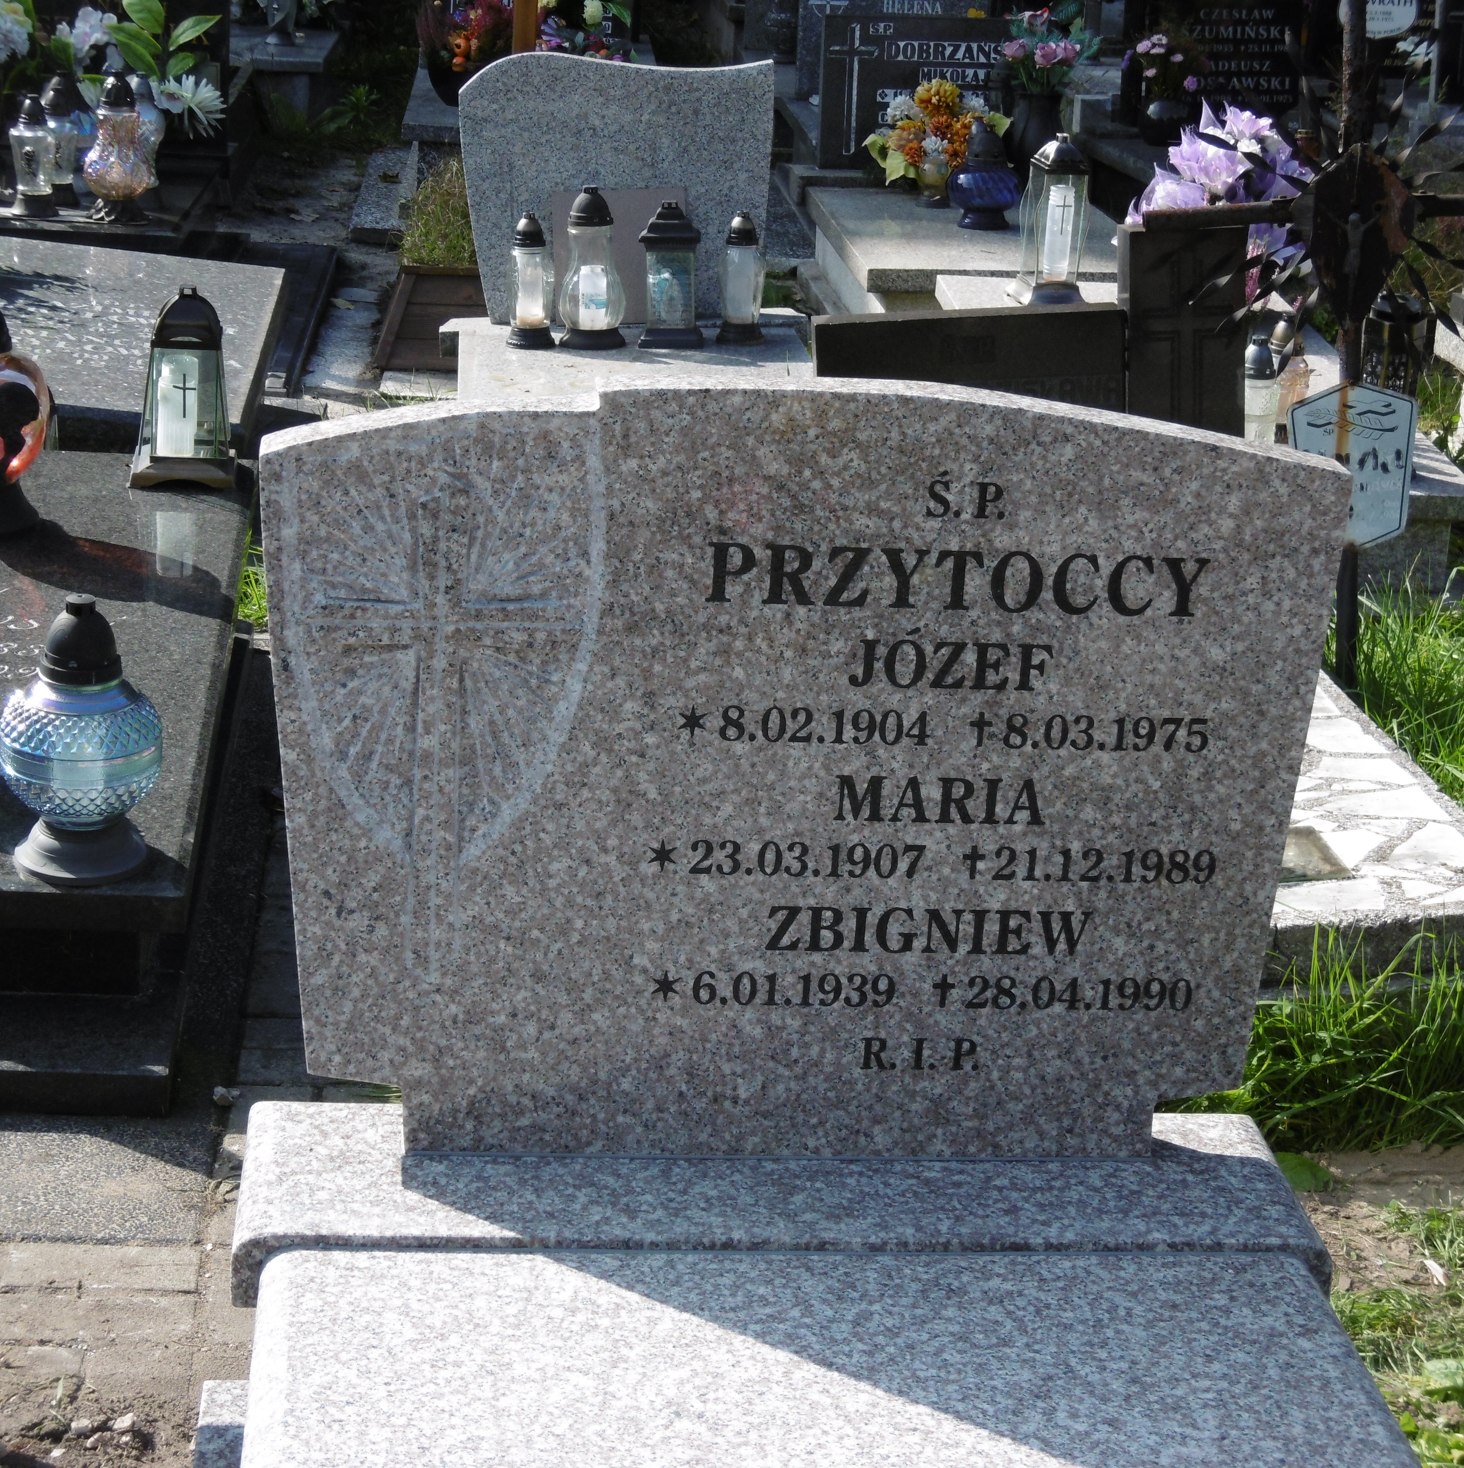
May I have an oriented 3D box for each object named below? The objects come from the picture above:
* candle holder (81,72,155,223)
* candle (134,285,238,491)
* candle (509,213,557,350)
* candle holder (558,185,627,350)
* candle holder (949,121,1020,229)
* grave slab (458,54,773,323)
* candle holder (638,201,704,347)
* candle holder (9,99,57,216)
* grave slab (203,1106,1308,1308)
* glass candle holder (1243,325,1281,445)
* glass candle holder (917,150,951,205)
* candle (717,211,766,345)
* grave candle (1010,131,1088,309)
[{"bbox_3d":[-1.325,-1.268,7.200,0.151,0.310,0.151,0,18,-5],"label":"candle holder"},{"bbox_3d":[-0.852,-0.542,5.150,0.141,0.294,0.141,-4,18,-18],"label":"candle"},{"bbox_3d":[-0.356,-0.818,5.963,0.088,0.232,0.088,0,18,-5],"label":"candle"},{"bbox_3d":[-0.252,-0.850,6.050,0.125,0.284,0.125,0,18,-5],"label":"candle holder"},{"bbox_3d":[0.547,-1.209,7.163,0.155,0.235,0.155,0,18,-5],"label":"candle holder"},{"bbox_3d":[-0.218,-1.013,6.220,0.577,0.490,0.080,0,18,-5],"label":"grave slab"},{"bbox_3d":[-0.109,-0.836,6.050,0.115,0.256,0.115,0,18,-3],"label":"candle holder"},{"bbox_3d":[-1.510,-1.247,7.200,0.100,0.250,0.100,0,18,-5],"label":"candle holder"},{"bbox_3d":[0.031,0.347,2.504,0.790,0.058,0.220,1,19,-5],"label":"grave slab"},{"bbox_3d":[0.860,-0.536,5.400,0.065,0.212,0.065,0,18,-5],"label":"glass candle holder"},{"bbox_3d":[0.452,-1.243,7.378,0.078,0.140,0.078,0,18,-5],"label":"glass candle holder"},{"bbox_3d":[0.021,-0.822,5.963,0.087,0.232,0.087,0,18,-5],"label":"candle"},{"bbox_3d":[0.629,-1.015,6.551,0.120,0.310,0.120,-2,19,-12],"label":"grave candle"}]

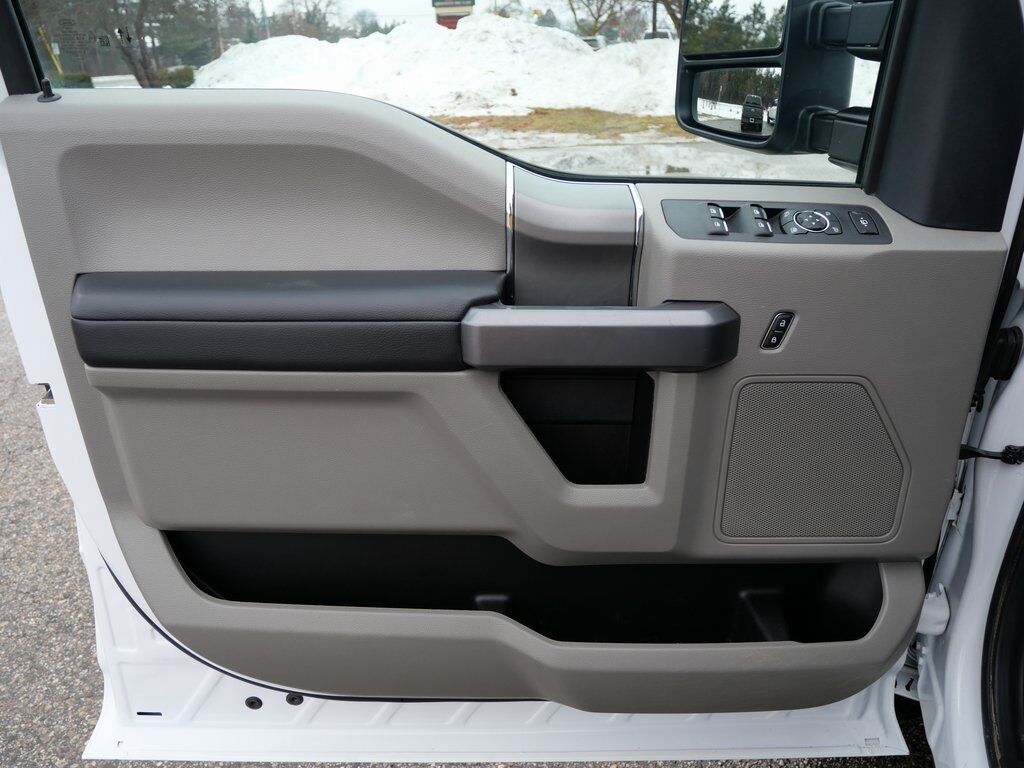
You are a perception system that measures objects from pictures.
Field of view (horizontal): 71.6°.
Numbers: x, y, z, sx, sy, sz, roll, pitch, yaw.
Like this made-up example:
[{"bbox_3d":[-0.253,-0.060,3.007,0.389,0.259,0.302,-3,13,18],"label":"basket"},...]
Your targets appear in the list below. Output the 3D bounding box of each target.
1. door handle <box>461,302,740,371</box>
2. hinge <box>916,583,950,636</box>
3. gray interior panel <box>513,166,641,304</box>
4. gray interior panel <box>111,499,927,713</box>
[{"bbox_3d":[0.080,-0.050,0.672,0.253,0.050,0.065,0,24,0],"label":"door handle"},{"bbox_3d":[0.557,0.301,0.959,0.055,0.078,0.055,0,24,0],"label":"hinge"},{"bbox_3d":[0.060,-0.145,0.714,0.125,0.132,0.070,0,24,0],"label":"gray interior panel"},{"bbox_3d":[0.015,0.278,0.860,0.956,0.295,0.095,0,24,0],"label":"gray interior panel"}]

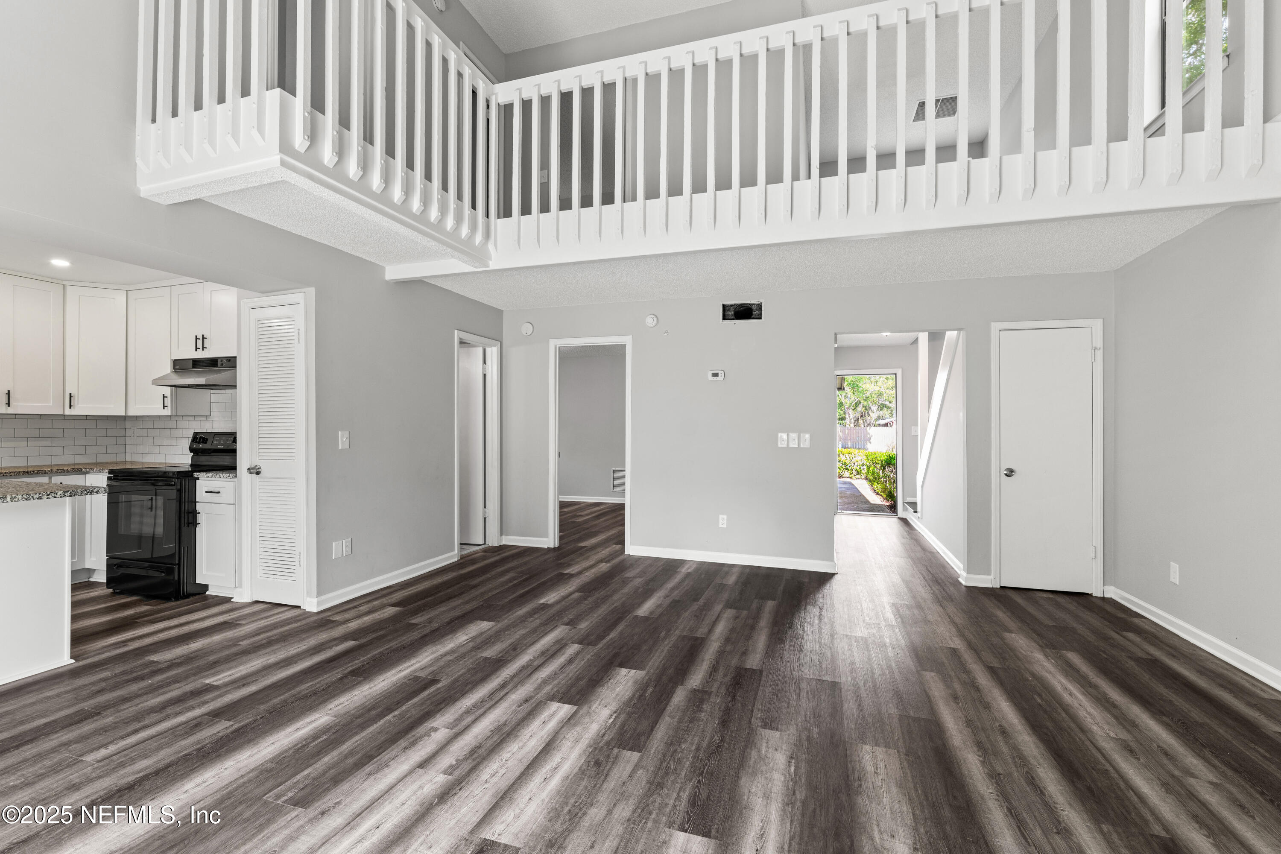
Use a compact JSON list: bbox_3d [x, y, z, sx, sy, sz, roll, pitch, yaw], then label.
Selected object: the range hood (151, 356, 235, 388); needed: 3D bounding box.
[{"bbox_3d":[-3.367,-0.419,4.216,0.762,0.215,0.495,1,0,18],"label":"range hood"}]

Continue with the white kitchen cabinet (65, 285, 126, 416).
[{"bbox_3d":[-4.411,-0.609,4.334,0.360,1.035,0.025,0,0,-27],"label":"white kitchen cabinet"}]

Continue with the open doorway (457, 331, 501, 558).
[{"bbox_3d":[-1.644,0.169,5.291,0.140,2.125,0.710,1,0,18],"label":"open doorway"}]

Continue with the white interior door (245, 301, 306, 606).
[{"bbox_3d":[-2.520,0.199,3.708,0.460,2.045,0.045,1,0,18],"label":"white interior door"}]

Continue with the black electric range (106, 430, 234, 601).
[{"bbox_3d":[-3.444,0.631,4.114,0.762,1.175,0.720,1,0,18],"label":"black electric range"}]

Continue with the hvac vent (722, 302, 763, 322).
[{"bbox_3d":[0.924,-1.044,4.851,0.370,0.175,0.030,1,0,18],"label":"hvac vent"}]

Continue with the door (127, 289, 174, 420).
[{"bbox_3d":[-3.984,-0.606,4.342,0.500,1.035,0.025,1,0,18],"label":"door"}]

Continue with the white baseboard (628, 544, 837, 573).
[{"bbox_3d":[0.803,1.207,4.891,1.875,0.090,0.018,1,0,18],"label":"white baseboard"}]

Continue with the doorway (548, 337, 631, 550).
[{"bbox_3d":[-0.497,0.176,5.357,0.870,2.125,0.140,1,0,18],"label":"doorway"}]

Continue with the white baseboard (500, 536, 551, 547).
[{"bbox_3d":[-1.198,1.187,5.526,0.540,0.090,0.018,1,0,18],"label":"white baseboard"}]

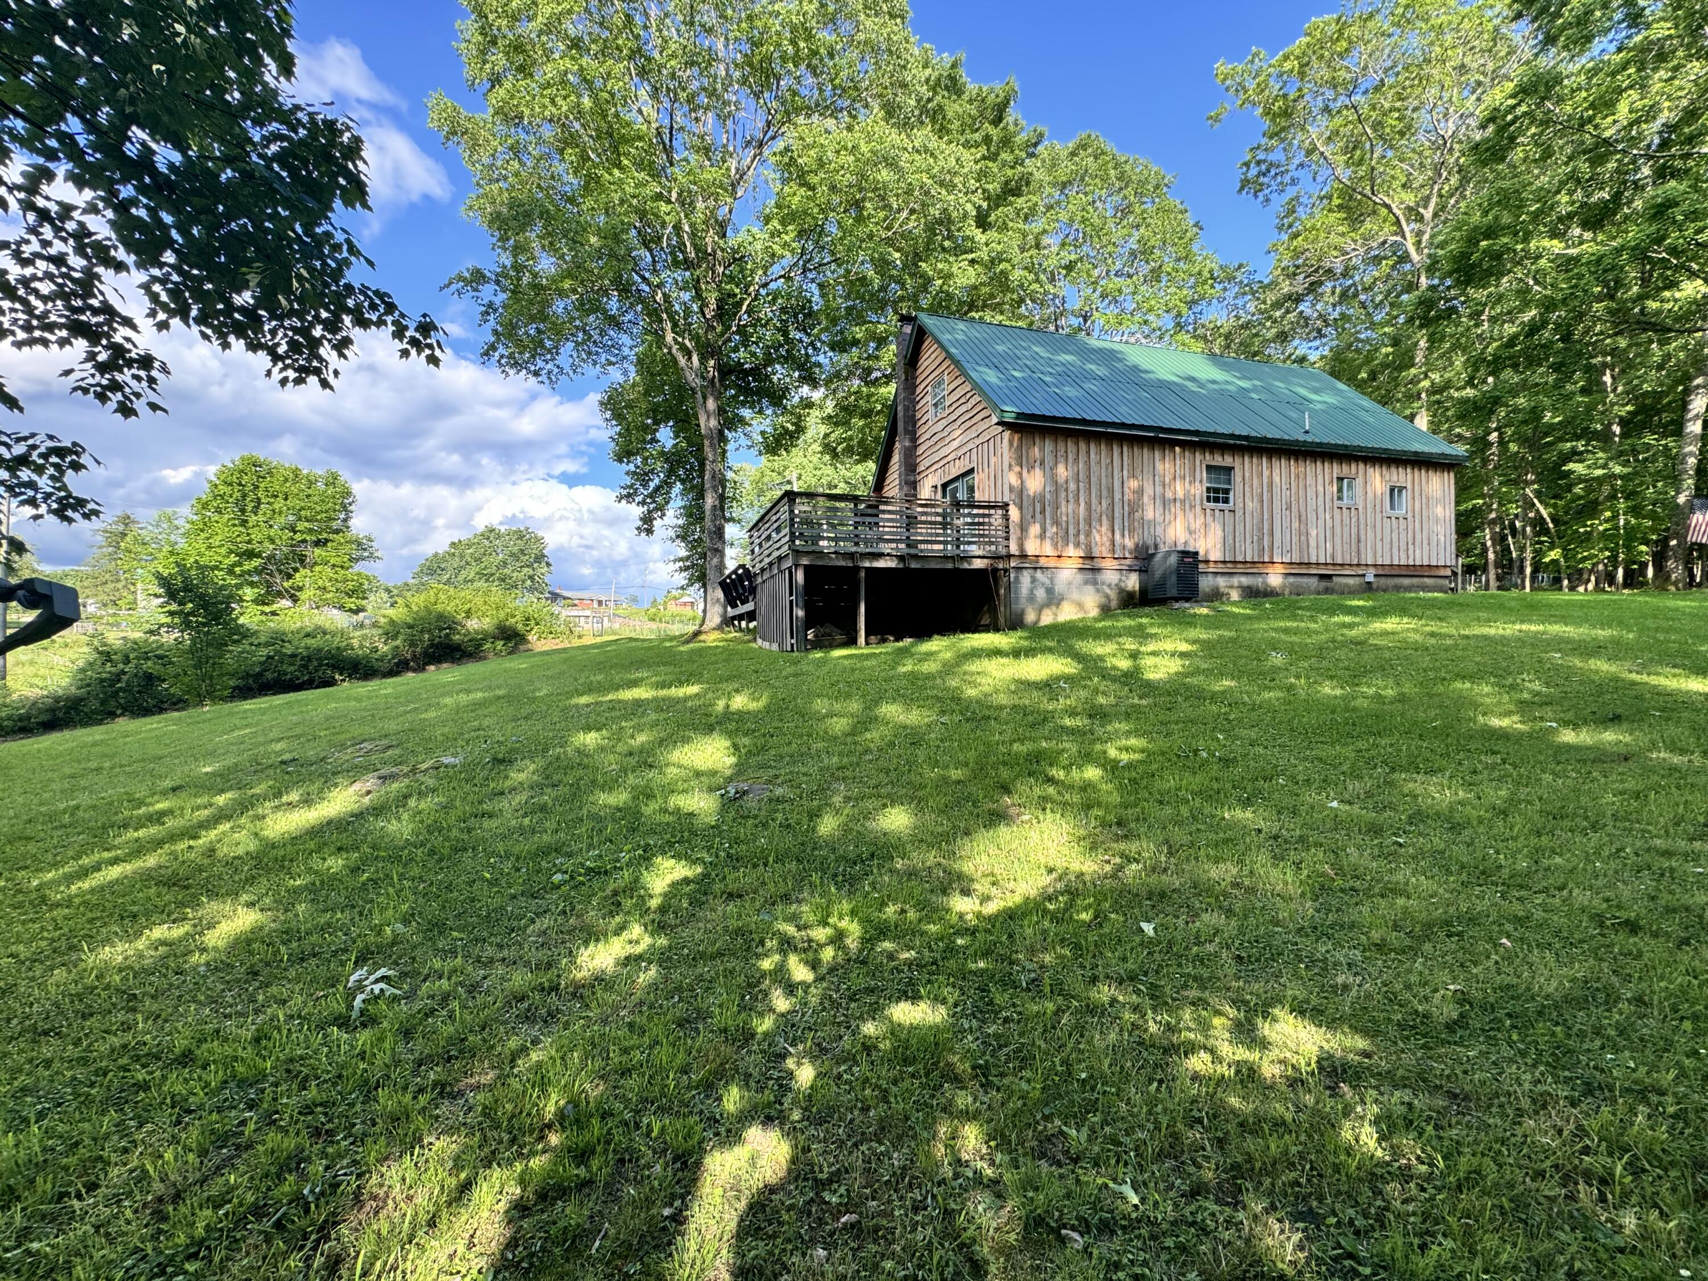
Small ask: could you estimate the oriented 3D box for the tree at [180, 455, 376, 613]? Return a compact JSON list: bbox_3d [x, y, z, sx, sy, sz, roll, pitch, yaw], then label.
[{"bbox_3d":[-44.175,-8.139,53.000,11.800,12.300,11.800,-1,-1,-40],"label":"tree"}]

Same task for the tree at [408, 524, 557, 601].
[{"bbox_3d":[-45.891,-8.784,85.000,15.500,11.000,15.500,-1,-1,-28],"label":"tree"}]

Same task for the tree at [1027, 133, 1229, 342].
[{"bbox_3d":[11.975,-11.152,29.913,9.500,21.800,9.500,-1,0,23],"label":"tree"}]

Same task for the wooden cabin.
[{"bbox_3d":[5.810,-3.914,17.847,17.095,7.991,7.485,-1,0,-18],"label":"wooden cabin"}]

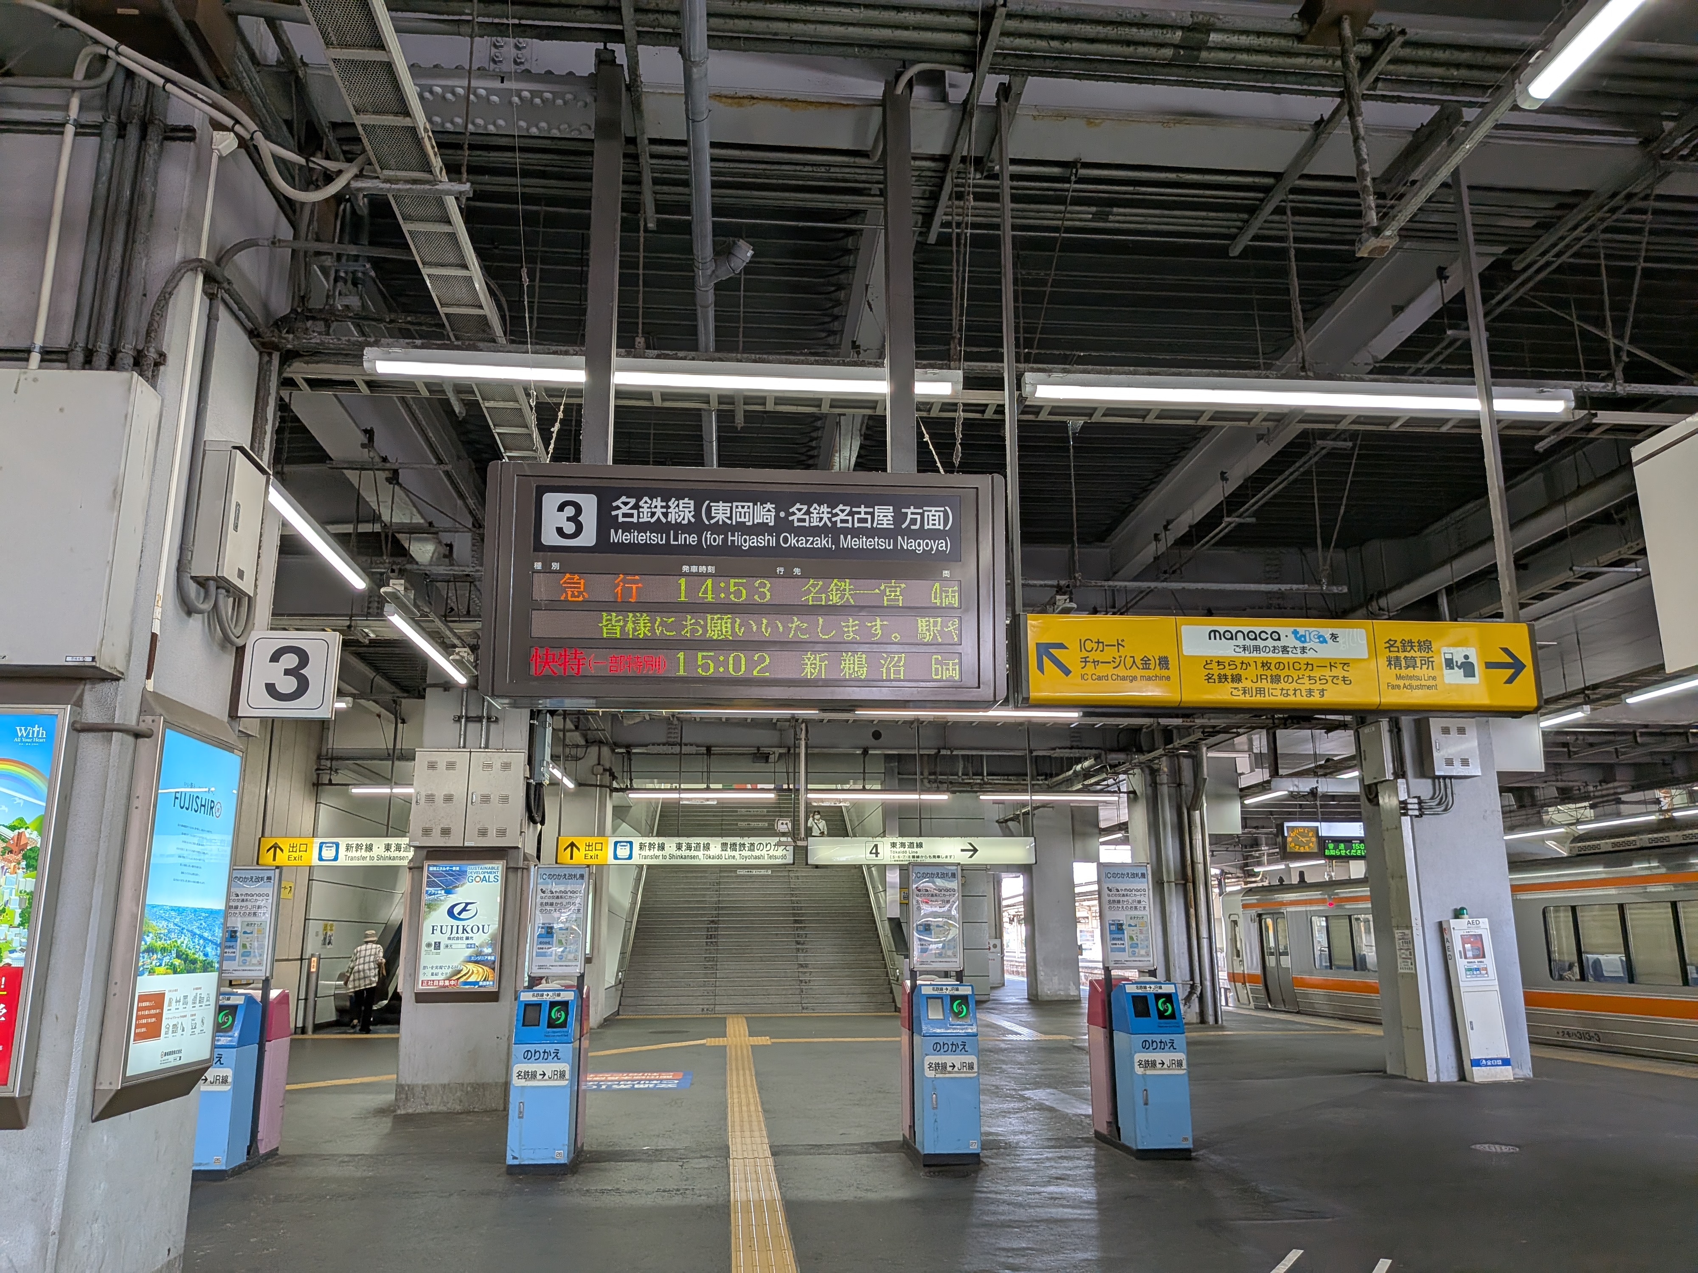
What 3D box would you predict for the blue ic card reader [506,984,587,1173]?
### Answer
[{"bbox_3d":[-2.163,3.147,8.513,0.375,1.190,1.040,1,-14,-6],"label":"blue ic card reader"}]

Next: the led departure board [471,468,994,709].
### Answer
[{"bbox_3d":[-0.373,-0.164,4.456,1.870,0.870,0.280,1,-13,-6],"label":"led departure board"}]

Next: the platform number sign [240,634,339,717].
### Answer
[{"bbox_3d":[-2.561,0.186,5.425,0.405,0.405,0.070,1,-14,-6],"label":"platform number sign"}]

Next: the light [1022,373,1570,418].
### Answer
[{"bbox_3d":[1.953,-1.033,5.036,2.420,0.075,0.080,1,-14,-6],"label":"light"}]

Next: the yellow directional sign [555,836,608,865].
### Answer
[{"bbox_3d":[-3.517,2.844,15.586,0.703,0.360,0.170,1,-14,-6],"label":"yellow directional sign"}]

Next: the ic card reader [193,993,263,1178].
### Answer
[{"bbox_3d":[-4.281,3.004,7.940,0.390,1.190,0.400,1,-13,-6],"label":"ic card reader"}]

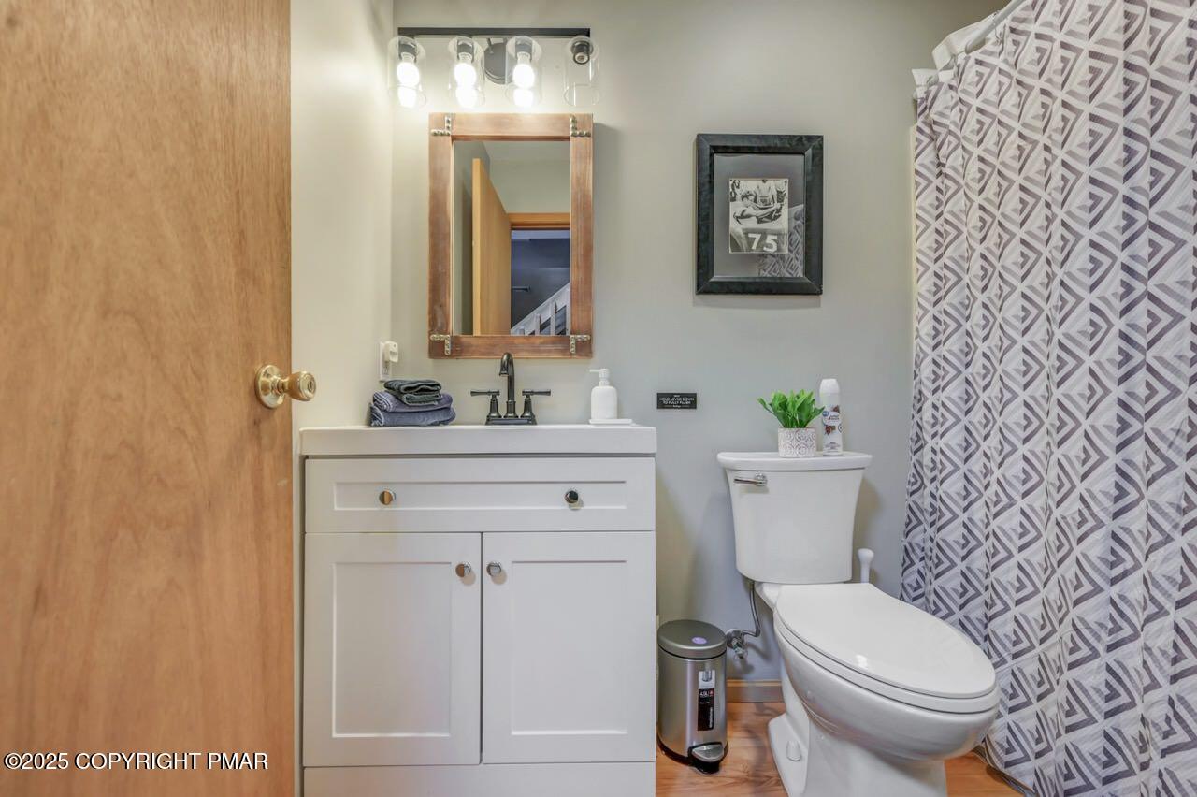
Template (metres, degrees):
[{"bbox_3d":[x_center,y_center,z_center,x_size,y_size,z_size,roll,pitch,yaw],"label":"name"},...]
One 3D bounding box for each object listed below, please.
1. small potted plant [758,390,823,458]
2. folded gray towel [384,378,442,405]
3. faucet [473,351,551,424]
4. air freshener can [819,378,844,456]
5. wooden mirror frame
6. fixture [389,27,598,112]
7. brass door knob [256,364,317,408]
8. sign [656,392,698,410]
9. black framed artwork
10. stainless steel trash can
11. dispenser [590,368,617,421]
[{"bbox_3d":[0.547,0.069,1.320,0.185,0.190,0.175,0,0,23],"label":"small potted plant"},{"bbox_3d":[-0.521,-0.016,1.305,0.147,0.073,0.130,0,0,-6],"label":"folded gray towel"},{"bbox_3d":[-0.262,-0.027,1.360,0.239,0.214,0.148,0,0,-1],"label":"faucet"},{"bbox_3d":[0.677,0.053,1.347,0.057,0.217,0.057,0,0,23],"label":"air freshener can"},{"bbox_3d":[-0.272,-0.505,1.457,0.508,0.762,0.026,0,0,-1],"label":"wooden mirror frame"},{"bbox_3d":[-0.303,-0.993,1.385,0.607,0.218,0.163,0,0,-1],"label":"fixture"},{"bbox_3d":[-0.489,-0.019,0.742,0.064,0.068,0.067,0,0,-2],"label":"brass door knob"},{"bbox_3d":[0.249,0.008,1.471,0.128,0.052,0.005,0,0,-1],"label":"sign"},{"bbox_3d":[0.503,-0.573,1.461,0.394,0.499,0.030,0,0,-1],"label":"black framed artwork"},{"bbox_3d":[0.265,0.804,1.291,0.190,0.305,0.217,0,0,-10],"label":"stainless steel trash can"},{"bbox_3d":[0.016,-0.013,1.390,0.083,0.153,0.078,0,0,-3],"label":"dispenser"}]

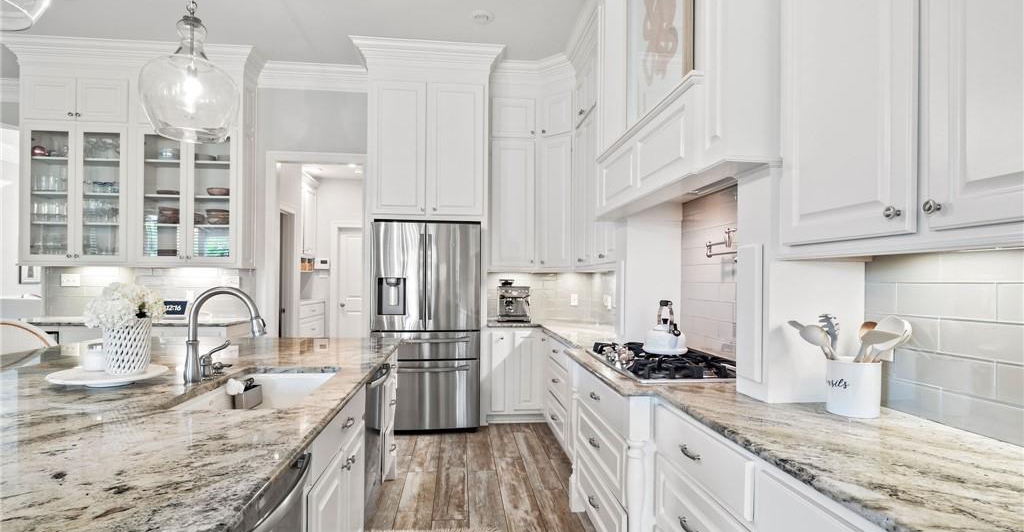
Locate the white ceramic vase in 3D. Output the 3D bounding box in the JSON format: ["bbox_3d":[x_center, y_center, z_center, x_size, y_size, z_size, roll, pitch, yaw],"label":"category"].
[{"bbox_3d":[-1.470,0.303,1.811,0.148,0.202,0.148,0,-1,-7],"label":"white ceramic vase"}]

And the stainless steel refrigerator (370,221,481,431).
[{"bbox_3d":[-0.767,0.545,4.402,0.920,1.790,0.840,0,-1,-6],"label":"stainless steel refrigerator"}]

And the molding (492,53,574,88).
[{"bbox_3d":[0.186,-1.781,4.361,0.750,0.235,0.330,0,-1,-7],"label":"molding"}]

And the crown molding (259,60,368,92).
[{"bbox_3d":[-1.861,-1.795,4.526,1.100,0.230,0.140,0,-1,-7],"label":"crown molding"}]

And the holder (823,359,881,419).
[{"bbox_3d":[1.101,0.387,1.525,0.142,0.168,0.142,0,-1,-6],"label":"holder"}]

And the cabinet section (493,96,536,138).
[{"bbox_3d":[0.009,-1.491,4.929,0.444,0.441,0.320,0,-1,-6],"label":"cabinet section"}]

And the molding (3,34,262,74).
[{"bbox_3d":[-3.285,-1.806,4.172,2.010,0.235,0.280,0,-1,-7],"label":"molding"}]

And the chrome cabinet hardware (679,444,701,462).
[{"bbox_3d":[0.598,0.639,1.632,0.030,0.020,0.135,0,-1,-6],"label":"chrome cabinet hardware"}]

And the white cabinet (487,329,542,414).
[{"bbox_3d":[-0.005,0.970,4.625,0.480,0.780,0.600,0,-1,-6],"label":"white cabinet"}]

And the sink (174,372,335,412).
[{"bbox_3d":[-0.960,0.609,1.854,0.430,0.220,0.700,0,-1,-6],"label":"sink"}]

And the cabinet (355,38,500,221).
[{"bbox_3d":[-0.775,-1.188,4.521,1.260,1.560,0.700,0,-1,-6],"label":"cabinet"}]

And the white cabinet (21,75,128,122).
[{"bbox_3d":[-3.788,-1.443,4.232,0.850,0.395,0.320,0,-1,-7],"label":"white cabinet"}]

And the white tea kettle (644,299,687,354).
[{"bbox_3d":[0.772,0.302,2.390,0.216,0.255,0.220,0,-1,-7],"label":"white tea kettle"}]

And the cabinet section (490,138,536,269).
[{"bbox_3d":[0.004,-0.628,4.907,0.450,1.309,0.320,0,-1,-6],"label":"cabinet section"}]

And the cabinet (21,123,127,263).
[{"bbox_3d":[-3.897,-0.649,4.372,0.890,1.230,0.350,0,-1,-6],"label":"cabinet"}]

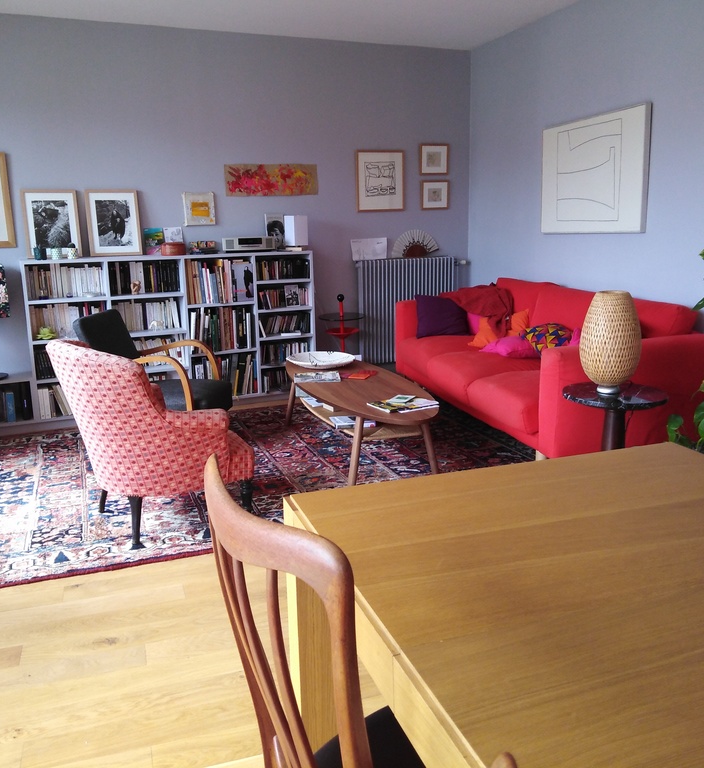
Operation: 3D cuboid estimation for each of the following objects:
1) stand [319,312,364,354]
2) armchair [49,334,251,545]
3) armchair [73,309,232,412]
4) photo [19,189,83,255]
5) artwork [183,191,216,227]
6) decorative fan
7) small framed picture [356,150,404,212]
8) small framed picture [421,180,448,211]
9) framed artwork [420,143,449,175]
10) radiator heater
[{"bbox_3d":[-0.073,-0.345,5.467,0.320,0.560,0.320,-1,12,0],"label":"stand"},{"bbox_3d":[-0.867,0.185,3.234,0.780,0.810,0.680,-10,15,-35],"label":"armchair"},{"bbox_3d":[-1.038,0.012,4.109,0.720,0.790,0.630,0,12,4],"label":"armchair"},{"bbox_3d":[-1.855,-0.988,4.755,0.320,0.420,0.025,-6,5,-23],"label":"photo"},{"bbox_3d":[-1.020,-1.173,5.154,0.215,0.230,0.025,-6,13,-23],"label":"artwork"},{"bbox_3d":[0.478,-1.054,5.789,0.390,0.205,0.030,-6,13,-23],"label":"decorative fan"},{"bbox_3d":[0.213,-1.490,5.653,0.385,0.440,0.030,-6,13,-23],"label":"small framed picture"},{"bbox_3d":[0.633,-1.436,5.859,0.235,0.215,0.025,-6,13,-23],"label":"small framed picture"},{"bbox_3d":[0.624,-1.690,5.804,0.240,0.225,0.025,-6,13,-23],"label":"framed artwork"},{"bbox_3d":[0.429,-0.578,5.896,0.800,0.750,0.110,-7,13,-24],"label":"radiator heater"}]

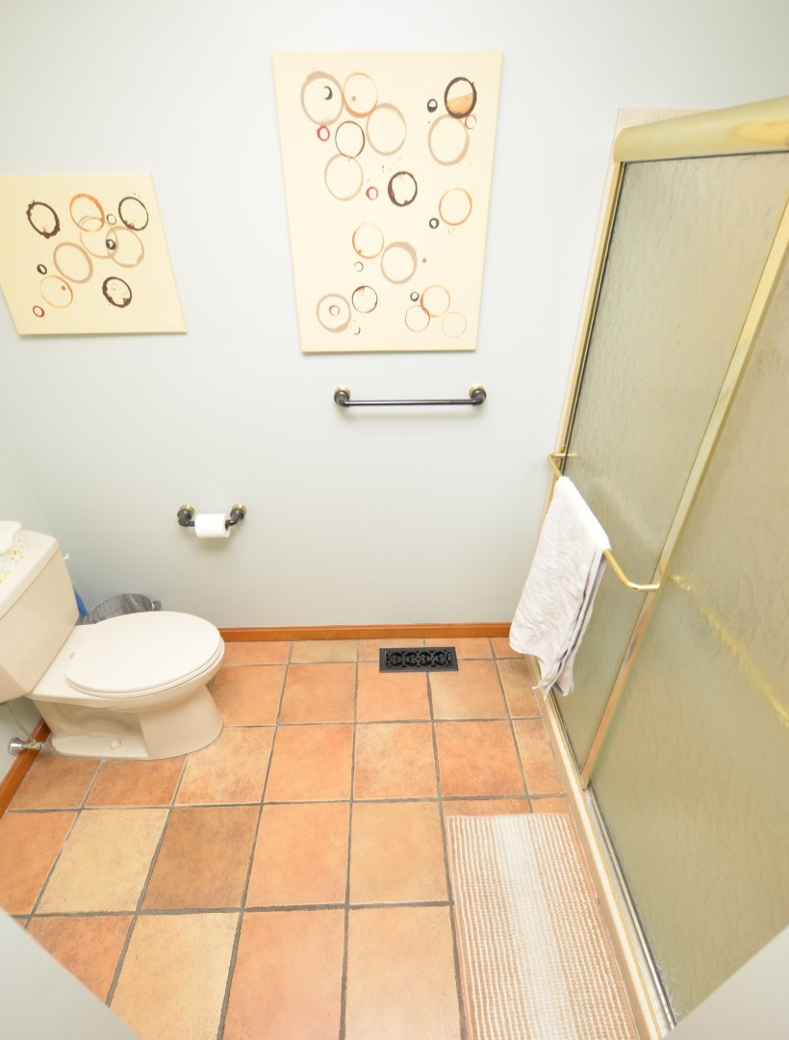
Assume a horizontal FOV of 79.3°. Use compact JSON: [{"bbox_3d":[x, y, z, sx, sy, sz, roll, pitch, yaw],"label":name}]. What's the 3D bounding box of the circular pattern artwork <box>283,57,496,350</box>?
[{"bbox_3d":[-0.016,-0.868,1.391,0.570,0.725,0.023,-1,32,-1],"label":"circular pattern artwork"}]

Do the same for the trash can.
[{"bbox_3d":[-1.141,0.523,2.037,0.275,0.323,0.253,-1,34,-1],"label":"trash can"}]

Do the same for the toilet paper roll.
[{"bbox_3d":[-0.717,0.024,1.871,0.105,0.096,0.096,-1,32,-1],"label":"toilet paper roll"}]

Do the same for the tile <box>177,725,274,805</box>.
[{"bbox_3d":[-0.619,0.919,1.796,0.302,0.010,0.295,-1,32,-1],"label":"tile"}]

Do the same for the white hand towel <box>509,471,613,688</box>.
[{"bbox_3d":[0.549,0.248,1.629,0.095,0.710,0.400,-1,32,-1],"label":"white hand towel"}]

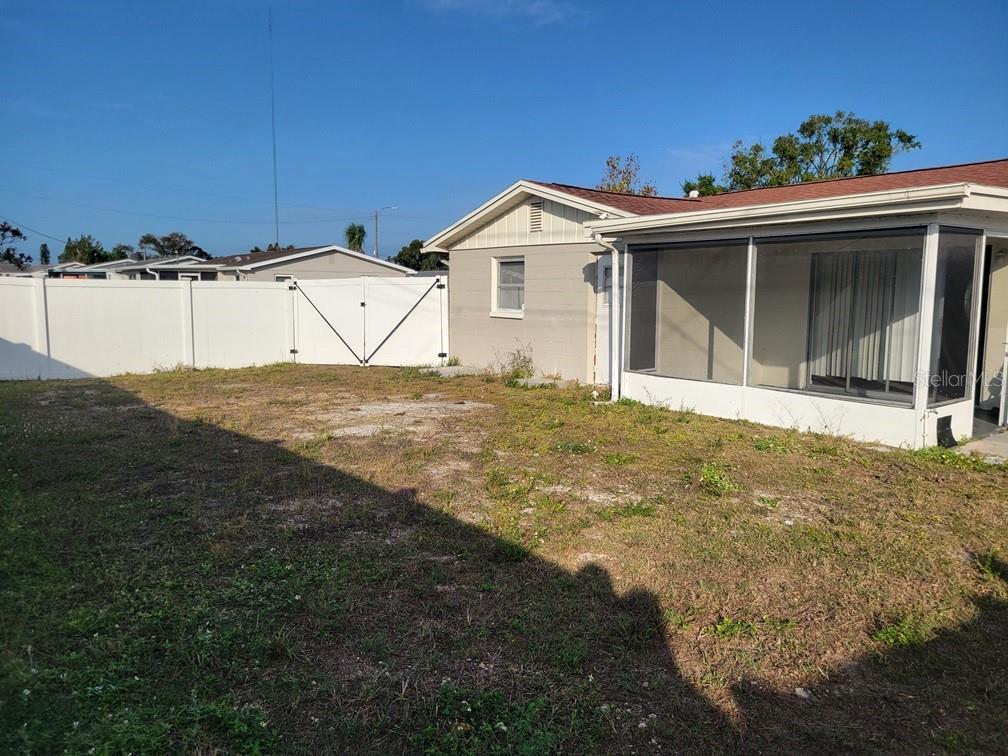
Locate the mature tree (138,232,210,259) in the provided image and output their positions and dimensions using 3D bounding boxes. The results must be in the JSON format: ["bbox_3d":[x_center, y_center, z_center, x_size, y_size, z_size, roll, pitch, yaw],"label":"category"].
[{"bbox_3d":[-38.716,-13.004,89.116,8.400,8.120,8.000,-3,7,-23],"label":"mature tree"}]

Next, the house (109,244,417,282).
[{"bbox_3d":[-13.624,-4.895,40.117,11.100,3.600,17.000,-4,8,-35],"label":"house"}]

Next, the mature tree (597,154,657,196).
[{"bbox_3d":[4.393,-4.813,27.626,3.200,6.510,3.200,1,7,9],"label":"mature tree"}]

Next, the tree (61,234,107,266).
[{"bbox_3d":[-48.177,-12.611,87.153,5.600,7.700,5.600,-3,8,-29],"label":"tree"}]

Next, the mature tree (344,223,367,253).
[{"bbox_3d":[-16.416,-12.726,84.101,2.600,8.940,2.600,-1,7,-11],"label":"mature tree"}]

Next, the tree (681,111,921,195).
[{"bbox_3d":[11.531,-5.995,29.498,8.800,8.490,8.000,3,7,21],"label":"tree"}]

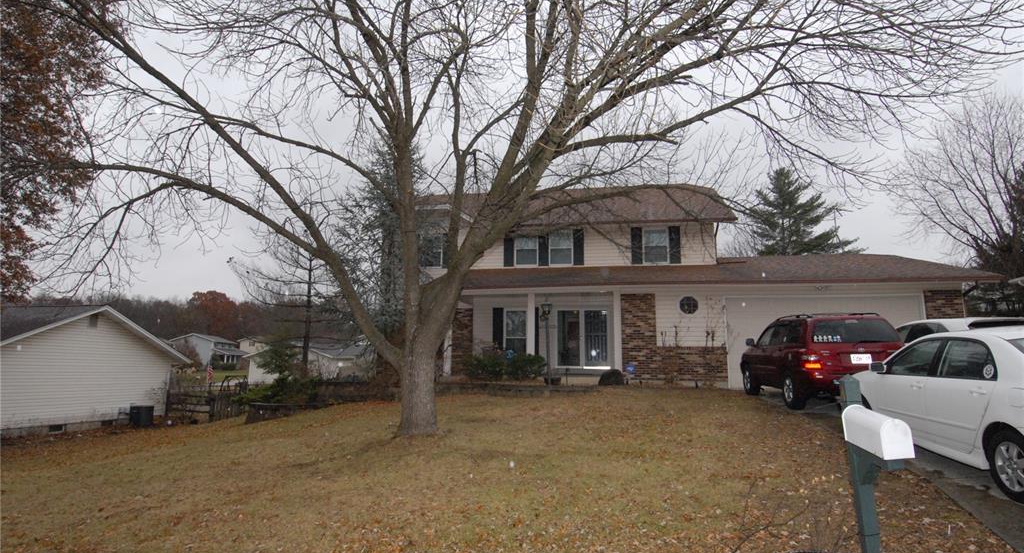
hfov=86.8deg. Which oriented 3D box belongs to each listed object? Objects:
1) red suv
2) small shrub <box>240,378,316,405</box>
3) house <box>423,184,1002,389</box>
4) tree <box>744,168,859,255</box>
[{"bbox_3d":[6.270,1.770,11.400,1.830,1.730,4.690,-1,-9,9],"label":"red suv"},{"bbox_3d":[-7.217,3.576,16.654,2.400,0.950,1.700,0,-8,0],"label":"small shrub"},{"bbox_3d":[4.387,-0.018,20.286,17.300,7.700,11.200,-1,-9,9],"label":"house"},{"bbox_3d":[17.696,-0.327,33.415,7.500,13.200,7.500,0,-8,0],"label":"tree"}]

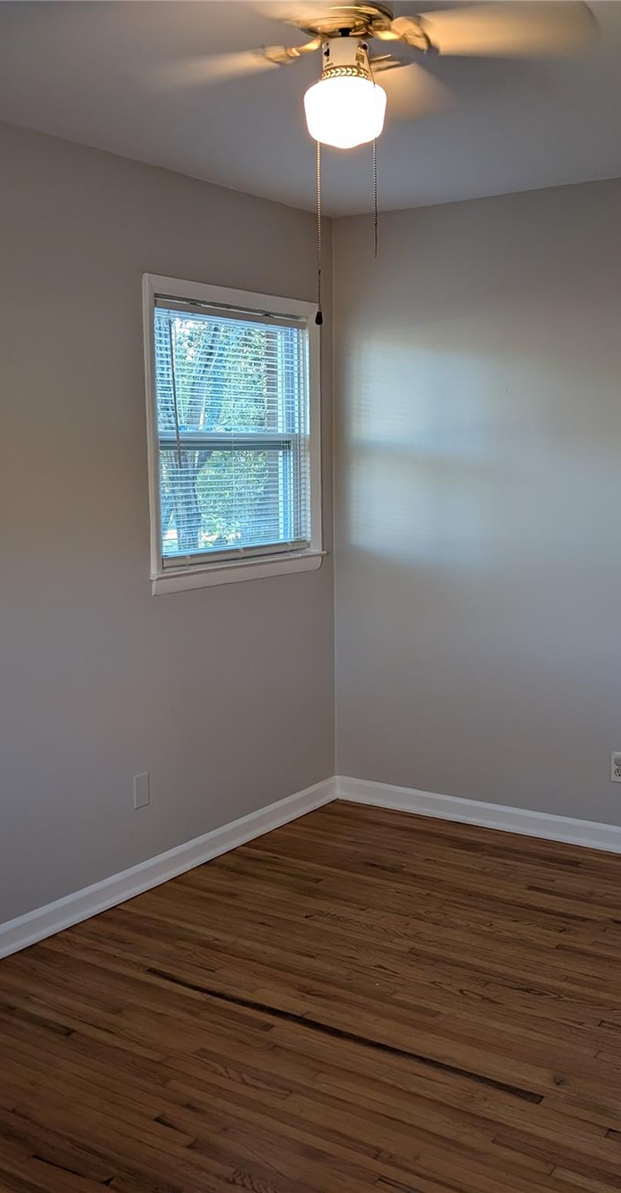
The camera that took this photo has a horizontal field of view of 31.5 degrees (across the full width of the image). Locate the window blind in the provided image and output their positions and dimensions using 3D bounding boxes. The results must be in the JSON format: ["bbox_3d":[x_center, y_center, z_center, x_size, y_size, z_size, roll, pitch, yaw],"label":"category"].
[{"bbox_3d":[-0.272,-0.603,4.118,0.035,0.925,0.890,4,9,34],"label":"window blind"}]

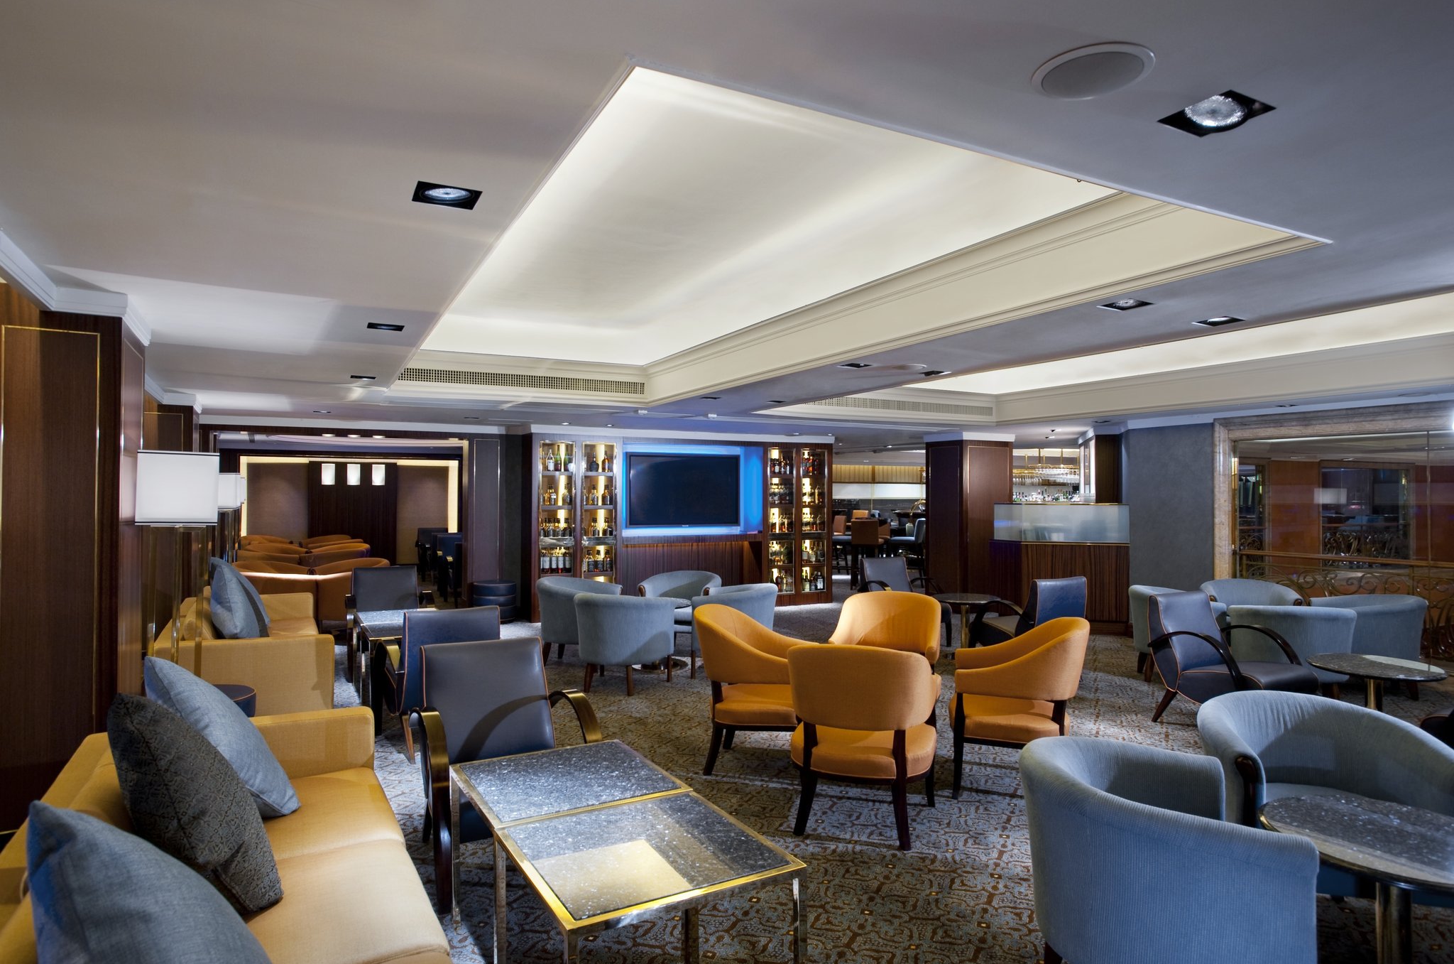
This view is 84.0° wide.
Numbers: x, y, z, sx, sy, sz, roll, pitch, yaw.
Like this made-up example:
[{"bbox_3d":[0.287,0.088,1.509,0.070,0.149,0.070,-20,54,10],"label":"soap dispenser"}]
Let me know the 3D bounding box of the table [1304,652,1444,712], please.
[{"bbox_3d":[3.490,1.284,4.420,0.698,0.532,0.698,0,-1,0],"label":"table"}]

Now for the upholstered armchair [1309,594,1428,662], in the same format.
[{"bbox_3d":[4.783,1.203,6.048,0.690,0.731,0.720,0,-1,24],"label":"upholstered armchair"}]

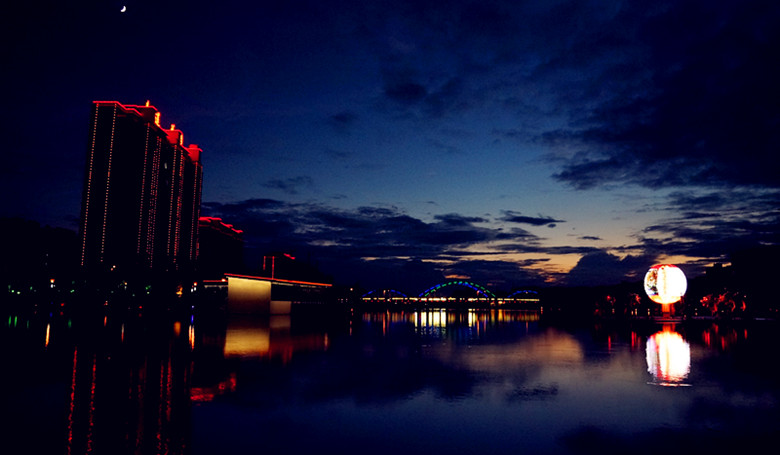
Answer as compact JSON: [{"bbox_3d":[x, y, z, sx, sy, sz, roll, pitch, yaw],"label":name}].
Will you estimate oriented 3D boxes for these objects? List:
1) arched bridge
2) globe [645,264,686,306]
[{"bbox_3d":[52.400,54.632,420.000,152.000,21.000,15.000,3,-9,-15],"label":"arched bridge"},{"bbox_3d":[56.131,11.585,106.000,7.950,7.950,7.950,-4,-10,28],"label":"globe"}]

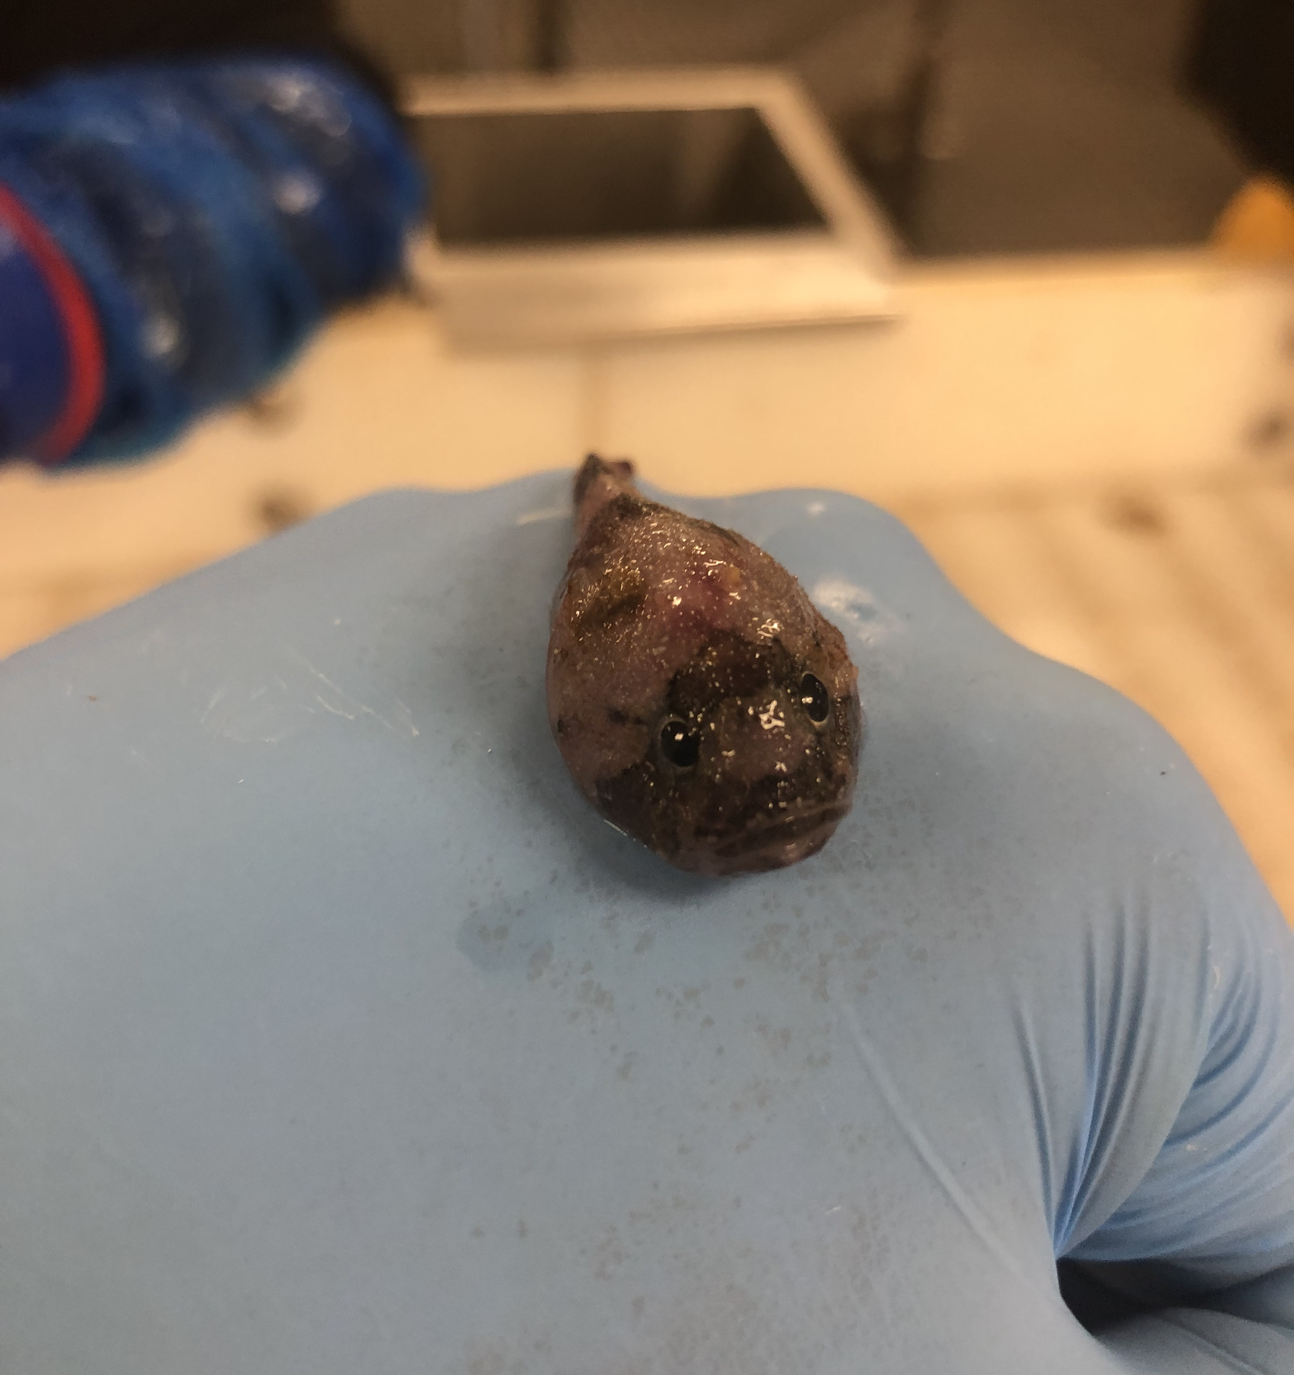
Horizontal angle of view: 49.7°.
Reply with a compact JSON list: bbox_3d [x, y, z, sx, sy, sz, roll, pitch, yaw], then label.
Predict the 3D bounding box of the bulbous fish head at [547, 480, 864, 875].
[{"bbox_3d":[0.001,-0.004,0.097,0.018,0.016,0.043,-19,38,-8],"label":"bulbous fish head"}]

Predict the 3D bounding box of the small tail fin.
[{"bbox_3d":[-0.003,-0.015,0.109,0.004,0.005,0.009,-19,38,-8],"label":"small tail fin"}]

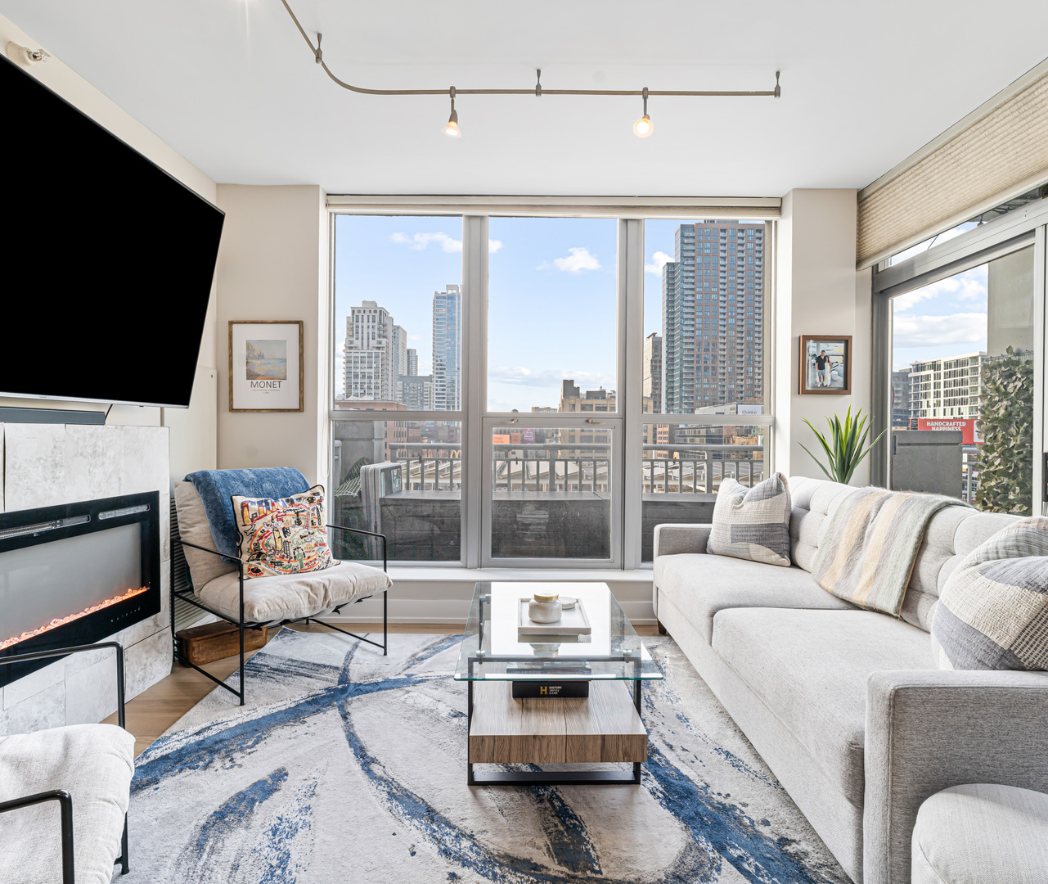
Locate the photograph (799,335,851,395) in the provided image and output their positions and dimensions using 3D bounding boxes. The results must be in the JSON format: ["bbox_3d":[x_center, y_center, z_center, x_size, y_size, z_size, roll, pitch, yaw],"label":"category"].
[{"bbox_3d":[1.811,-0.460,3.540,0.299,0.349,0.040,0,1,0],"label":"photograph"}]

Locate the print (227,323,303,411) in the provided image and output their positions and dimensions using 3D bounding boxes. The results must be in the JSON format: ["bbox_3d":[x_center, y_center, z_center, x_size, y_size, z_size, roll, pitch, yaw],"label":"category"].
[{"bbox_3d":[-1.559,-0.456,3.576,0.455,0.549,0.022,0,1,0],"label":"print"}]

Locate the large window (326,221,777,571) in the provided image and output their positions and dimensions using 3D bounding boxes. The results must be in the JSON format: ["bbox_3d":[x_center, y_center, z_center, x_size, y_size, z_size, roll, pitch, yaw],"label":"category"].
[{"bbox_3d":[0.182,-0.331,3.804,2.859,2.277,0.100,0,1,0],"label":"large window"}]

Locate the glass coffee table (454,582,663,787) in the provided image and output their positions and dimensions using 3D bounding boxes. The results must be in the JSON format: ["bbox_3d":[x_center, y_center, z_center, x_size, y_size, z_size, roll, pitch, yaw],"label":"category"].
[{"bbox_3d":[0.090,0.880,2.220,0.600,0.425,1.087,0,1,0],"label":"glass coffee table"}]

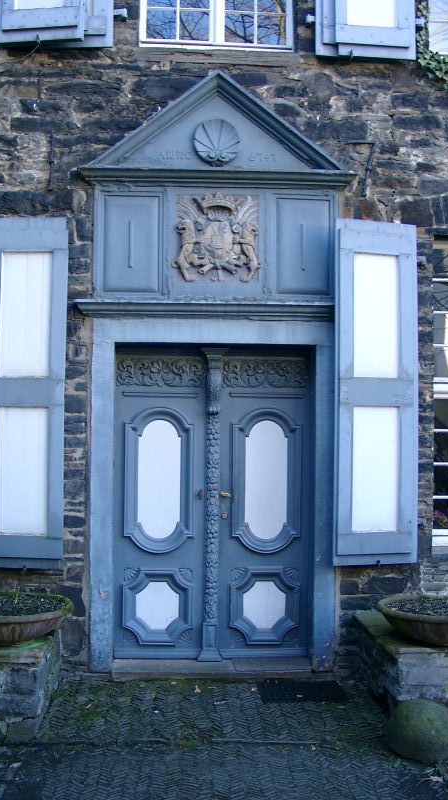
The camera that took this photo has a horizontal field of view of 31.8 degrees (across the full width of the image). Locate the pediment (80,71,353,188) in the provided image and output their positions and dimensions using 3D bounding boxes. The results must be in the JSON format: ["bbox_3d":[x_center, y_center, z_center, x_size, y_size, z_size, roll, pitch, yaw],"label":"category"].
[{"bbox_3d":[-0.041,-1.774,5.191,1.800,0.720,0.200,1,-2,-3],"label":"pediment"}]

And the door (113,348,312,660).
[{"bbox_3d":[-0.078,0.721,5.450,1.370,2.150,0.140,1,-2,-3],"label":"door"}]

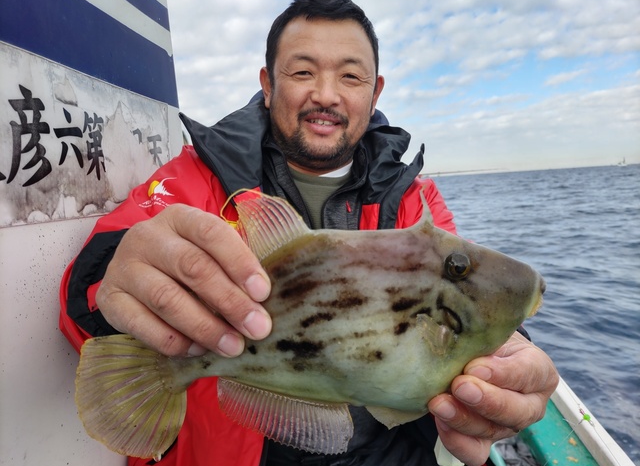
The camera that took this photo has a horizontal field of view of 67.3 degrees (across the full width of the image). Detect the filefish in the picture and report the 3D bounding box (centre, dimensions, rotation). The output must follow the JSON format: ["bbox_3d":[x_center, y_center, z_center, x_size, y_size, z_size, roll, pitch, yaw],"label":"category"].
[{"bbox_3d":[-0.008,0.059,0.318,0.314,0.178,0.055,-12,2,0],"label":"filefish"}]

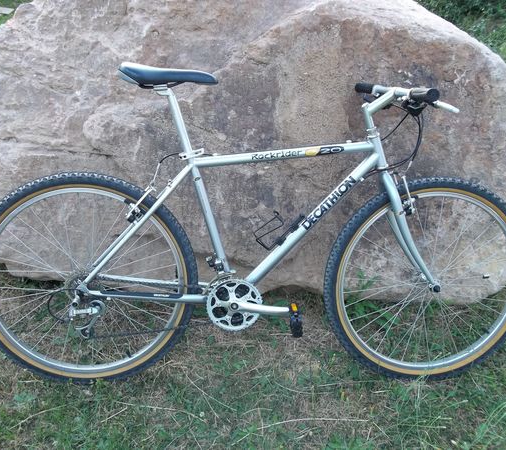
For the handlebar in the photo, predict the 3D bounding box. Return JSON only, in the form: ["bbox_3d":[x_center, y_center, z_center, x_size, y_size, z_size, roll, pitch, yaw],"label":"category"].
[{"bbox_3d":[0.418,-0.356,1.588,0.115,0.090,0.580,-1,14,-8],"label":"handlebar"}]

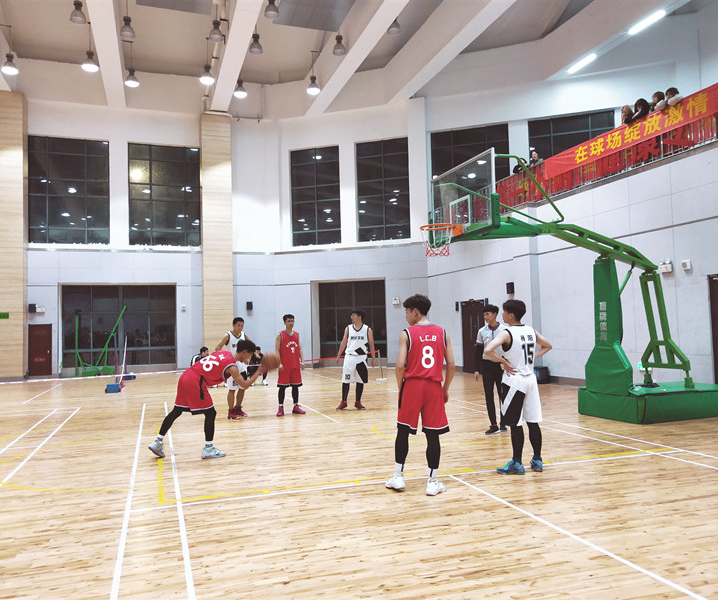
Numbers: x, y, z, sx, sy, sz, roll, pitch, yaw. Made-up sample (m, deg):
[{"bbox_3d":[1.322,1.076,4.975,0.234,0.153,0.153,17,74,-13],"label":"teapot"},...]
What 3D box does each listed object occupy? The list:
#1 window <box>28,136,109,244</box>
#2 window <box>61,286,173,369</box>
[{"bbox_3d":[-11.380,-4.263,22.649,3.000,4.180,0.150,0,-3,-16],"label":"window"},{"bbox_3d":[-9.908,1.081,24.016,4.340,3.350,0.150,0,-4,-18],"label":"window"}]

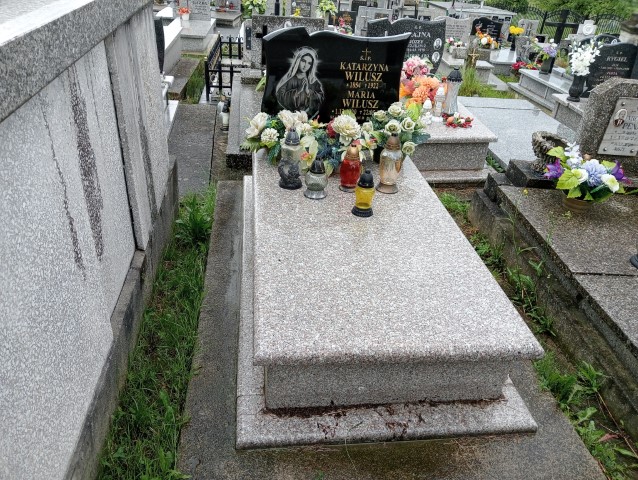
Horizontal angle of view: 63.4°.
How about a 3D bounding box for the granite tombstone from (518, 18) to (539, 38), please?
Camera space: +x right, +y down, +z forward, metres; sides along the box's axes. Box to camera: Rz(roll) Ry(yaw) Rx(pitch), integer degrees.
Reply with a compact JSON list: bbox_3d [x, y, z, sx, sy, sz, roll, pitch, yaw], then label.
[{"bbox_3d":[4.441,-4.403,10.863,0.446,0.433,0.105,4,29,-1],"label":"granite tombstone"}]

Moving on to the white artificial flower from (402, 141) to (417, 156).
[{"bbox_3d":[0.526,-0.532,3.004,0.072,0.075,0.060,-1,31,-7],"label":"white artificial flower"}]

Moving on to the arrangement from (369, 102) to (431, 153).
[{"bbox_3d":[0.467,-0.634,3.014,0.320,0.270,0.250,-1,31,-7],"label":"arrangement"}]

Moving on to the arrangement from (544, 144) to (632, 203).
[{"bbox_3d":[1.605,-0.378,3.048,0.462,0.367,0.367,2,29,-4],"label":"arrangement"}]

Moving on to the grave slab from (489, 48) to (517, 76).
[{"bbox_3d":[3.463,-3.374,9.853,0.850,0.280,1.500,1,31,-5],"label":"grave slab"}]

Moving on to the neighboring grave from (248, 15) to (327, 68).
[{"bbox_3d":[-0.360,-2.289,5.996,0.798,0.578,0.158,0,29,-8],"label":"neighboring grave"}]

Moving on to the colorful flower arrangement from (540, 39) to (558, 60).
[{"bbox_3d":[3.637,-3.019,8.187,0.250,0.270,0.230,-1,31,-7],"label":"colorful flower arrangement"}]

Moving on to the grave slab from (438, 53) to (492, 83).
[{"bbox_3d":[2.257,-2.814,8.309,0.715,0.245,1.627,4,29,-1],"label":"grave slab"}]

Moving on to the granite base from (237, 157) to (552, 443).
[{"bbox_3d":[0.138,-0.020,2.624,1.050,0.372,2.210,0,29,-8],"label":"granite base"}]

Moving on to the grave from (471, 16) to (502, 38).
[{"bbox_3d":[3.276,-3.993,9.877,0.626,0.483,0.105,4,29,-1],"label":"grave"}]

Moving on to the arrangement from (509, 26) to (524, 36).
[{"bbox_3d":[3.866,-4.082,10.114,0.240,0.180,0.220,-1,31,-7],"label":"arrangement"}]

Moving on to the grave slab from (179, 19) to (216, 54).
[{"bbox_3d":[-2.200,-3.374,8.492,0.840,0.238,1.942,0,29,-8],"label":"grave slab"}]

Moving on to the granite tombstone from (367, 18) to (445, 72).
[{"bbox_3d":[0.807,-1.754,4.811,0.700,0.588,0.120,-1,31,-7],"label":"granite tombstone"}]

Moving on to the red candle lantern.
[{"bbox_3d":[0.159,-0.362,2.566,0.105,0.240,0.105,-1,31,-7],"label":"red candle lantern"}]

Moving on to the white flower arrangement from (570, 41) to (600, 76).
[{"bbox_3d":[2.821,-1.910,5.431,0.326,0.357,0.273,2,29,-4],"label":"white flower arrangement"}]

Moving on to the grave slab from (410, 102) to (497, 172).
[{"bbox_3d":[0.837,-1.094,4.694,0.892,0.299,1.837,2,29,-4],"label":"grave slab"}]

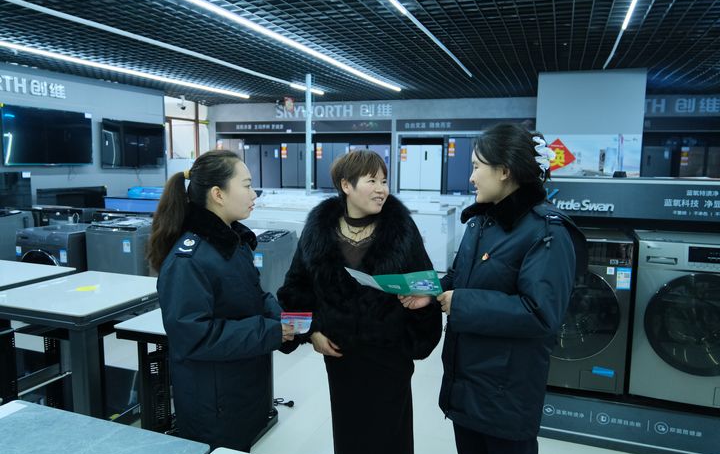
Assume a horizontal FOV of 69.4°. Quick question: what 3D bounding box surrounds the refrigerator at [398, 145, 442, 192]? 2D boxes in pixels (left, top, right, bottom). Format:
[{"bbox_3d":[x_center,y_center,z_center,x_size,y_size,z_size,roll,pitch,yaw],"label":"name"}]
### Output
[{"bbox_3d":[1.404,-0.857,11.359,0.893,1.810,0.680,3,8,20],"label":"refrigerator"}]

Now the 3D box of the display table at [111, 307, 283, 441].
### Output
[{"bbox_3d":[-0.801,0.828,2.890,0.570,0.750,0.835,3,8,20],"label":"display table"}]

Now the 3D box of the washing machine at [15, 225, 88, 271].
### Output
[{"bbox_3d":[-2.816,0.448,5.083,0.600,0.880,0.600,3,8,16],"label":"washing machine"}]

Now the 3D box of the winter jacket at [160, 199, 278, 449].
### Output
[{"bbox_3d":[-0.473,0.287,1.757,0.400,0.770,0.480,3,8,20],"label":"winter jacket"}]

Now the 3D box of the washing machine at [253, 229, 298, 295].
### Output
[{"bbox_3d":[-0.840,0.525,4.367,0.565,0.970,0.550,3,8,20],"label":"washing machine"}]

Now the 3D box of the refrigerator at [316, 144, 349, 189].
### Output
[{"bbox_3d":[-0.490,-1.000,12.062,0.792,1.830,0.680,3,8,20],"label":"refrigerator"}]

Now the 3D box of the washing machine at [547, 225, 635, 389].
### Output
[{"bbox_3d":[1.272,0.457,3.188,0.597,0.852,0.610,3,8,20],"label":"washing machine"}]

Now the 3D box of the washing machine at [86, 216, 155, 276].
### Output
[{"bbox_3d":[-2.095,0.453,4.900,0.569,0.955,0.570,3,8,20],"label":"washing machine"}]

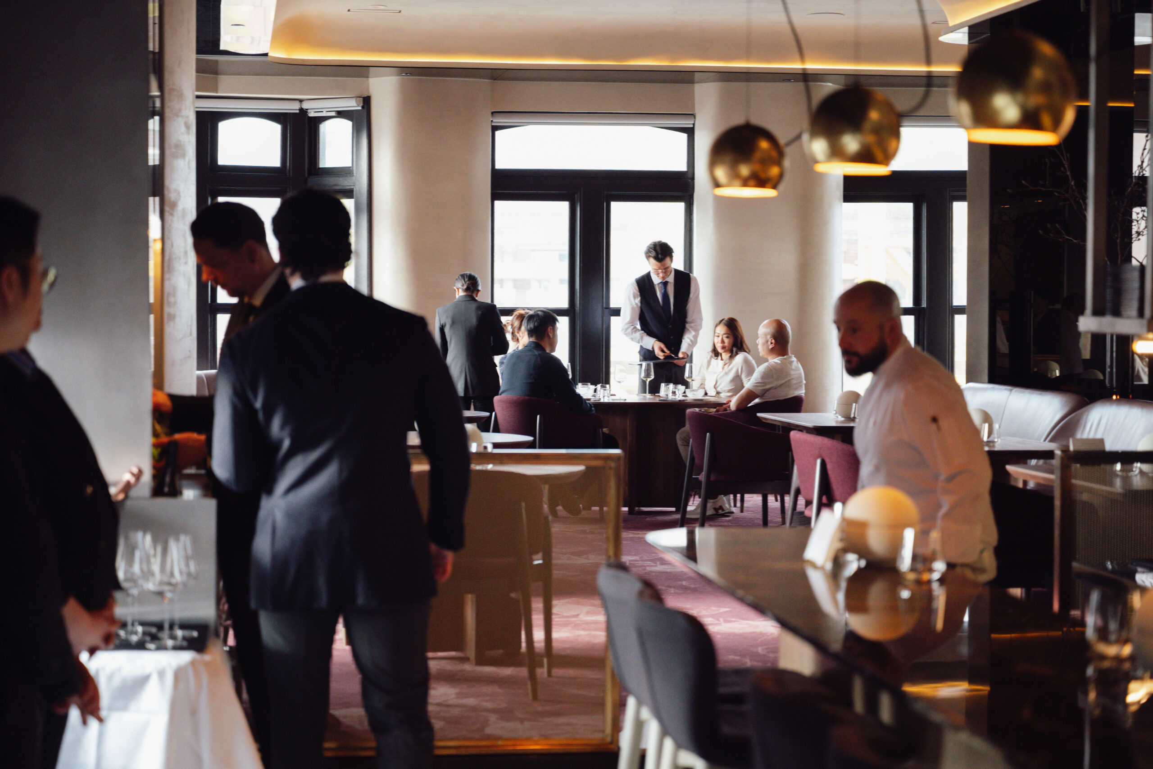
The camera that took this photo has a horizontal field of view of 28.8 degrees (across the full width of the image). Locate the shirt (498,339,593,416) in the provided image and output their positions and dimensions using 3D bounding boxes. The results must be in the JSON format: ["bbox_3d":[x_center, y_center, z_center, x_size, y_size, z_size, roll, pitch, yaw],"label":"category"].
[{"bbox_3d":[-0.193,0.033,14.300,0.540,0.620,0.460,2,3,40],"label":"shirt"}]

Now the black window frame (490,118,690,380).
[{"bbox_3d":[0.123,-0.945,17.000,1.550,2.150,0.130,0,2,-5],"label":"black window frame"}]

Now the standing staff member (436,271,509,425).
[{"bbox_3d":[-0.721,0.026,15.150,0.520,1.600,0.380,1,2,19],"label":"standing staff member"}]

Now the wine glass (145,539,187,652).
[{"bbox_3d":[-0.878,0.445,4.800,0.083,0.222,0.083,0,2,0],"label":"wine glass"}]

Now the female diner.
[{"bbox_3d":[0.962,0.181,15.200,0.500,1.290,0.720,2,3,41],"label":"female diner"}]

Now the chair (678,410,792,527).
[{"bbox_3d":[0.889,0.545,12.650,0.550,0.800,0.570,0,2,-12],"label":"chair"}]

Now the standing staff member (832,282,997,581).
[{"bbox_3d":[0.884,0.477,5.750,0.440,1.480,0.490,-1,3,-29],"label":"standing staff member"}]

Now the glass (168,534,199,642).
[{"bbox_3d":[-0.869,0.444,4.920,0.083,0.222,0.083,0,2,0],"label":"glass"}]

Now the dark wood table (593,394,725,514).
[{"bbox_3d":[0.447,0.475,15.150,1.300,0.750,1.300,0,2,-5],"label":"dark wood table"}]

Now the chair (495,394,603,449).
[{"bbox_3d":[-0.180,0.464,14.280,0.580,0.800,0.590,-1,3,-35],"label":"chair"}]

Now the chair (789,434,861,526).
[{"bbox_3d":[1.330,0.617,10.650,0.580,0.800,0.590,0,2,-10],"label":"chair"}]

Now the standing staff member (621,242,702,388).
[{"bbox_3d":[0.602,-0.091,15.850,0.570,1.820,0.420,0,2,-7],"label":"standing staff member"}]

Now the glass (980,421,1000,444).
[{"bbox_3d":[1.953,0.226,10.580,0.086,0.098,0.086,0,2,0],"label":"glass"}]

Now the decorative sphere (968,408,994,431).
[{"bbox_3d":[1.915,0.194,10.720,0.156,0.156,0.156,0,2,0],"label":"decorative sphere"}]

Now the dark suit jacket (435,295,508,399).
[{"bbox_3d":[-0.721,-0.254,15.150,0.520,0.720,0.360,1,2,19],"label":"dark suit jacket"}]

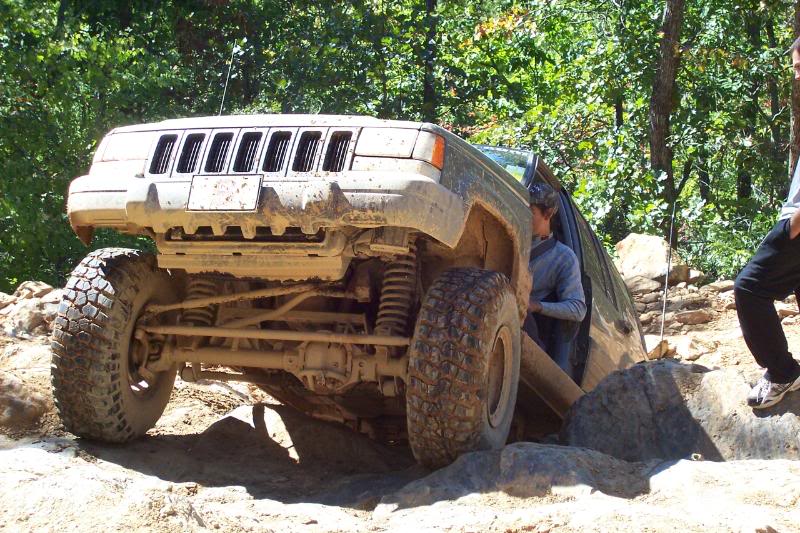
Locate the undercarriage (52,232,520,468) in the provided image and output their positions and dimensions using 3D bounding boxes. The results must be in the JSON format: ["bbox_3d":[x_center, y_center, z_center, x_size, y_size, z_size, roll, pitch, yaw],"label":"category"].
[{"bbox_3d":[-0.474,0.366,7.750,1.840,0.920,1.000,0,-16,20],"label":"undercarriage"}]

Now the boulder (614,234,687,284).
[{"bbox_3d":[2.140,-0.077,15.500,0.630,0.430,0.500,0,2,0],"label":"boulder"}]

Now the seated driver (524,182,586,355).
[{"bbox_3d":[0.680,0.070,9.100,0.520,1.080,0.750,-3,-11,27],"label":"seated driver"}]

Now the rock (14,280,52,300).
[{"bbox_3d":[-2.723,0.178,13.500,0.310,0.170,0.250,0,2,0],"label":"rock"}]

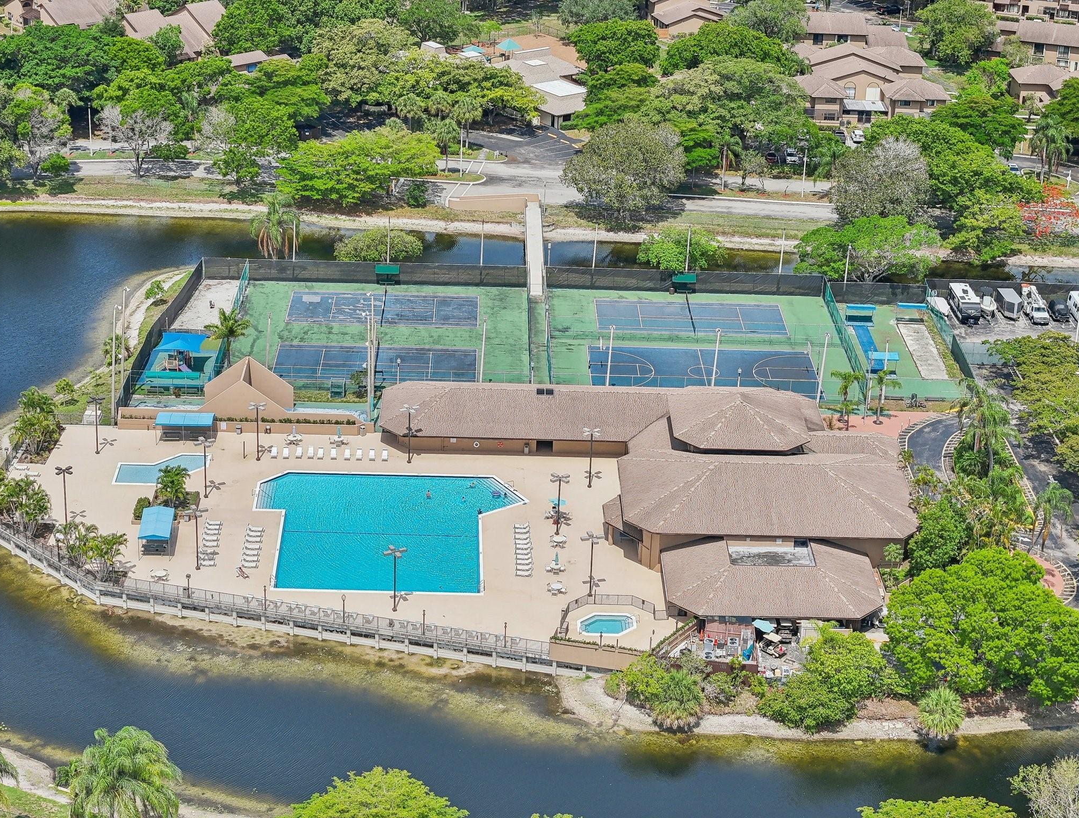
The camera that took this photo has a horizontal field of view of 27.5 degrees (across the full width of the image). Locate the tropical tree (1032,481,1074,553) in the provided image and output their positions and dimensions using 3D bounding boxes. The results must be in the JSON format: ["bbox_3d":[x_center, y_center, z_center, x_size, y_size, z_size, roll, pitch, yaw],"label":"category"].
[{"bbox_3d":[51.549,10.797,219.413,4.300,7.600,4.300,1,23,-2],"label":"tropical tree"}]

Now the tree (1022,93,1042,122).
[{"bbox_3d":[82.941,-50.735,371.030,3.300,5.000,3.300,1,23,-2],"label":"tree"}]

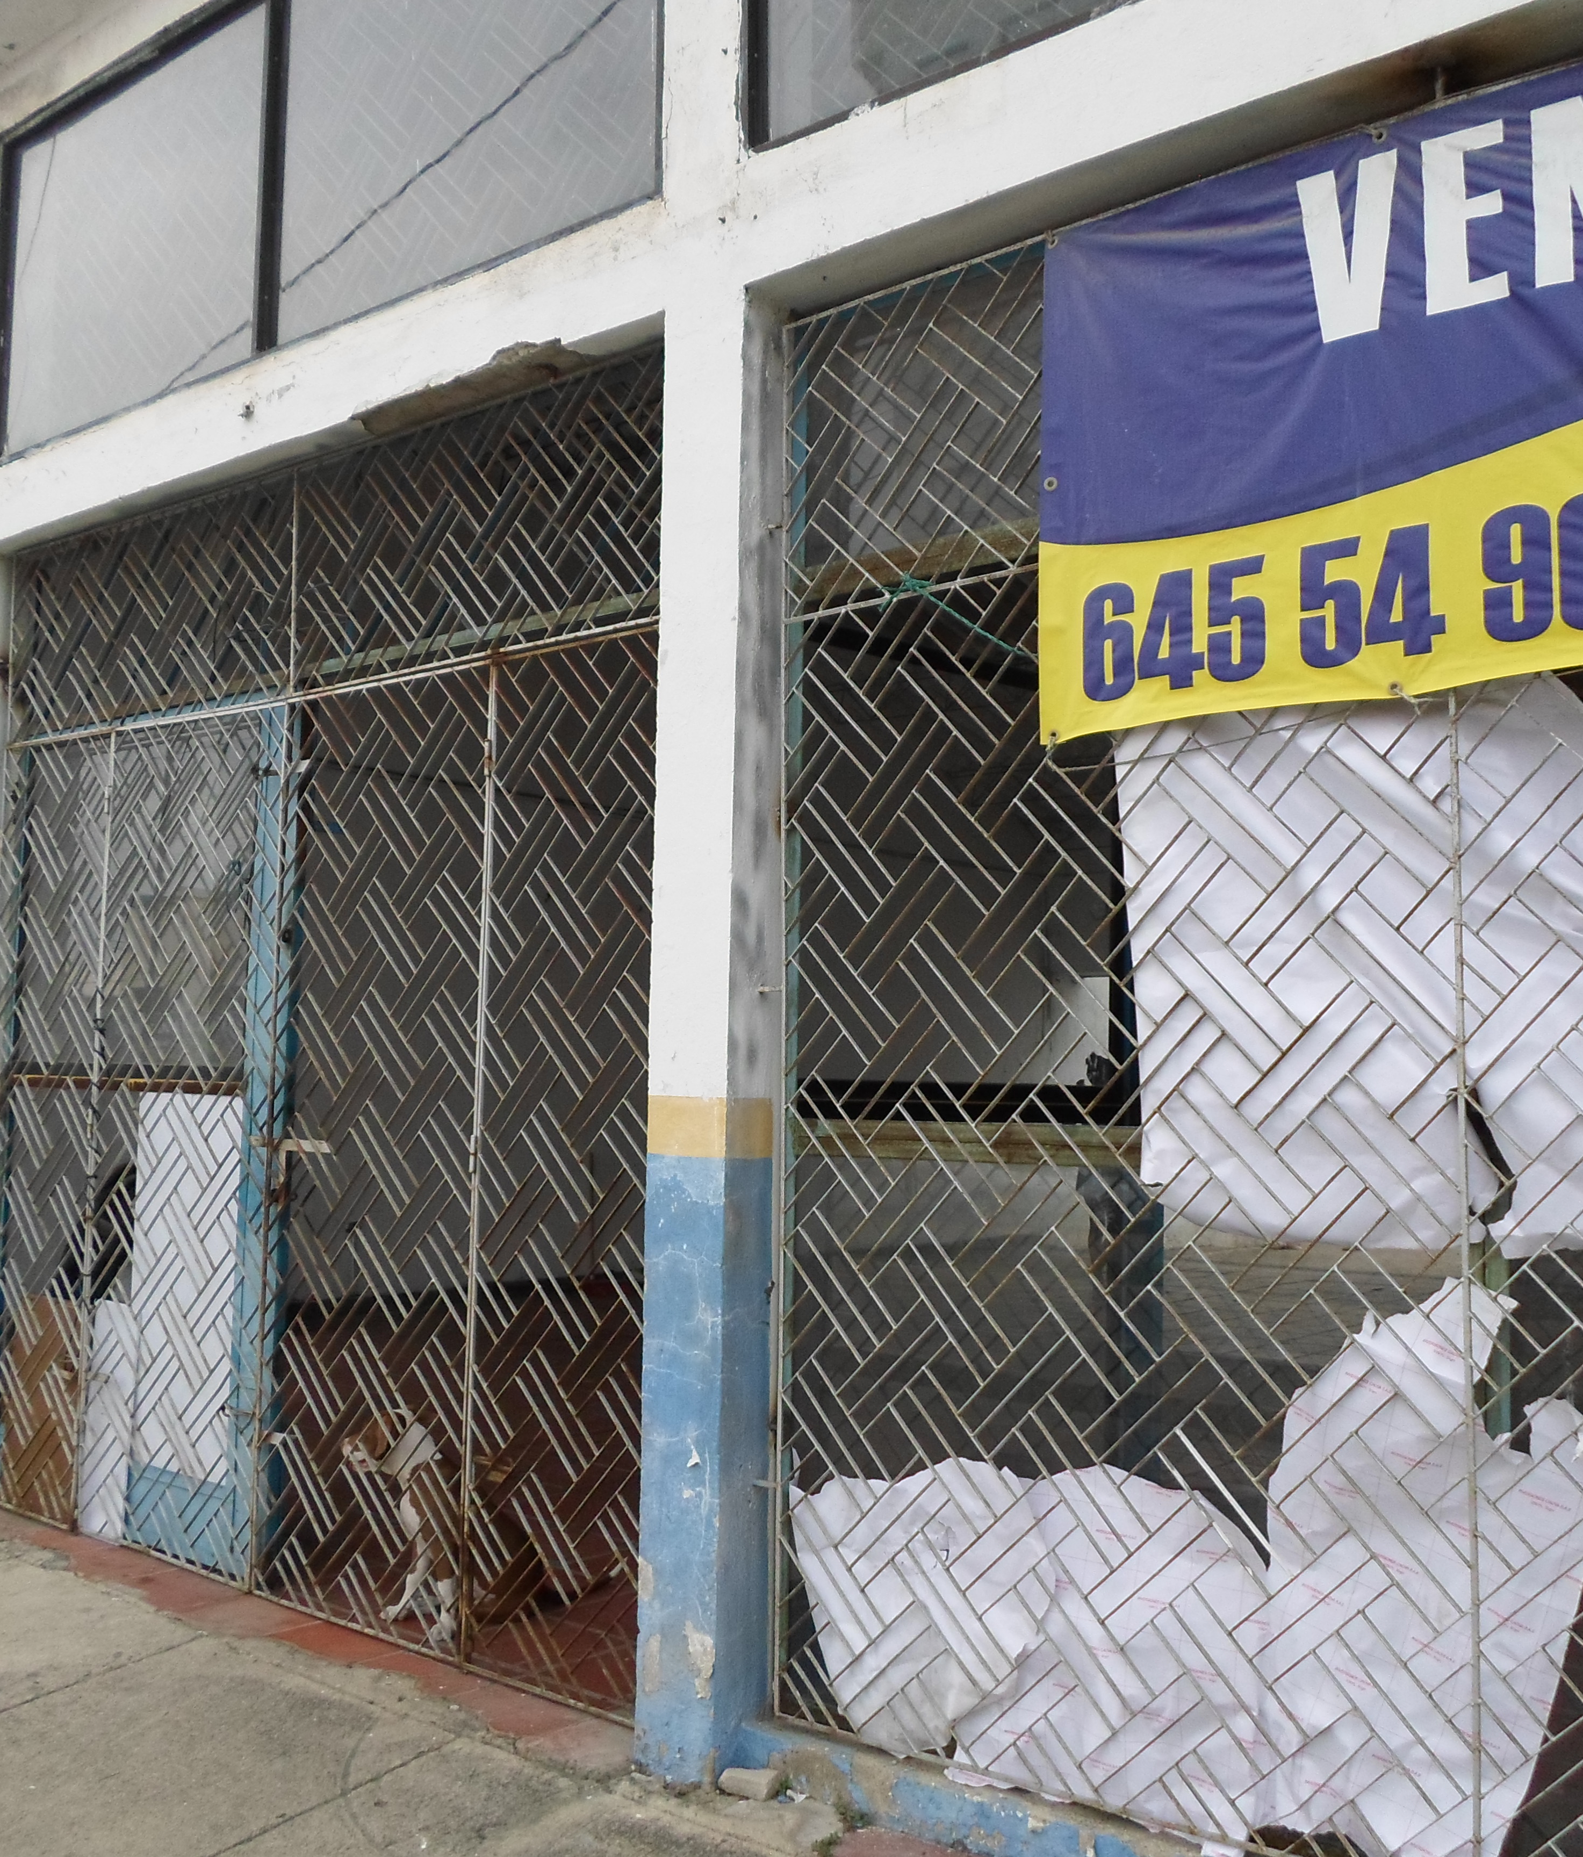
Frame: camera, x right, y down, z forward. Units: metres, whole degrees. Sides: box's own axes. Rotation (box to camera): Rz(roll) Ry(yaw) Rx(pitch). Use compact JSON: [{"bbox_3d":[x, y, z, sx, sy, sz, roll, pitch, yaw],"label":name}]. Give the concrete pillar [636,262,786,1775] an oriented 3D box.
[{"bbox_3d":[-0.147,0.174,3.740,0.216,3.010,0.200,-3,-6,39],"label":"concrete pillar"}]

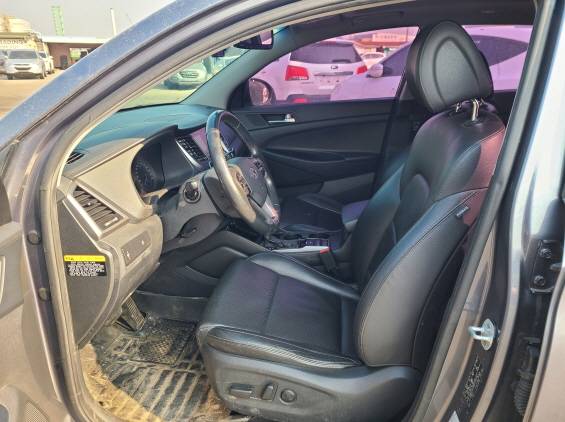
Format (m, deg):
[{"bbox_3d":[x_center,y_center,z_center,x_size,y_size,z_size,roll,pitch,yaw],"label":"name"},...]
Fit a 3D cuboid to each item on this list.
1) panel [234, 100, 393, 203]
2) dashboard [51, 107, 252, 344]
[{"bbox_3d":[0.107,-0.273,2.251,0.900,0.640,0.130,2,20,7],"label":"panel"},{"bbox_3d":[-0.493,-0.134,1.627,0.550,0.530,1.420,2,20,7],"label":"dashboard"}]

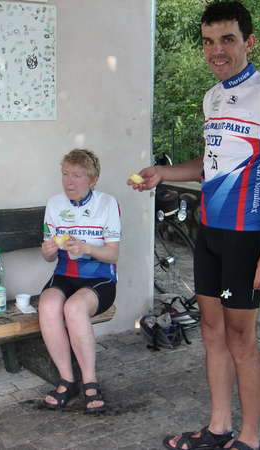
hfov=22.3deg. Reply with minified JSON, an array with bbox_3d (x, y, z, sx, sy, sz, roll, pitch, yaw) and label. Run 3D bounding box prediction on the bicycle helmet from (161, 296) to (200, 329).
[{"bbox_3d":[0.355,0.527,4.130,0.280,0.170,0.210,-5,12,-25],"label":"bicycle helmet"}]

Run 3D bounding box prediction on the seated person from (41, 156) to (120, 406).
[{"bbox_3d":[-0.220,0.219,3.125,0.440,1.150,0.650,2,11,12],"label":"seated person"}]

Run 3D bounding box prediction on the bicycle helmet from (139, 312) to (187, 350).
[{"bbox_3d":[0.185,0.586,3.835,0.280,0.165,0.210,9,14,40],"label":"bicycle helmet"}]

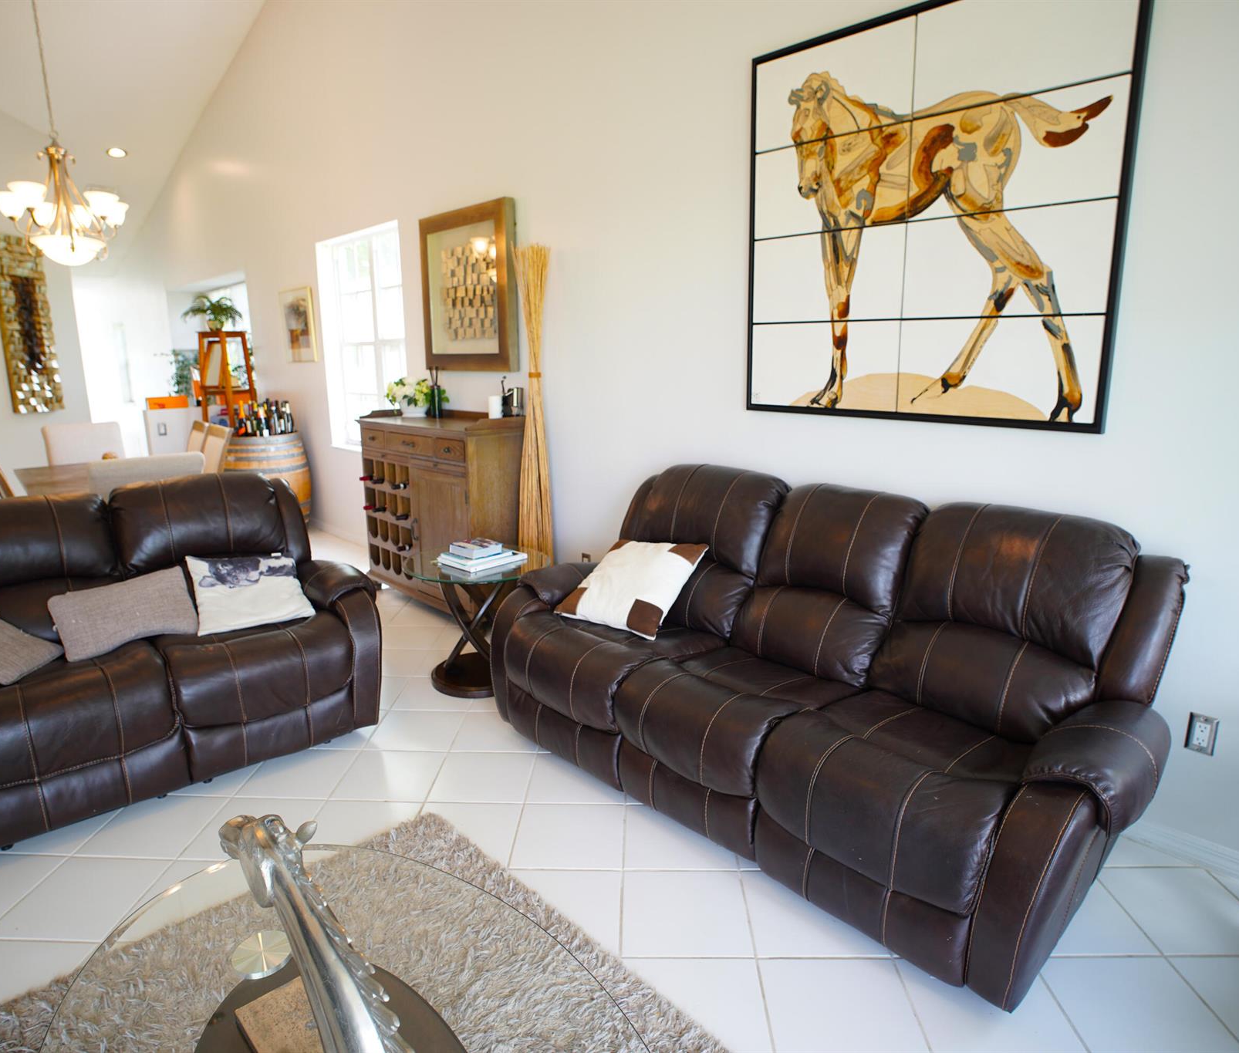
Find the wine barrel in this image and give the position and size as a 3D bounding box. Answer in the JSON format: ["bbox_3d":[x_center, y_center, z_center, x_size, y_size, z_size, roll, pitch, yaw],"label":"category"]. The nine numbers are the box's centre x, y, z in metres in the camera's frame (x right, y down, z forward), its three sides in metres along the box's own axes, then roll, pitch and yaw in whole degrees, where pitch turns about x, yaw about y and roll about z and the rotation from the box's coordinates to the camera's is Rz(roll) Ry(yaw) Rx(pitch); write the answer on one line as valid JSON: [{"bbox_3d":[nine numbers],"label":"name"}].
[{"bbox_3d":[-2.888,-0.277,5.705,0.690,0.920,0.690,12,17,43],"label":"wine barrel"}]

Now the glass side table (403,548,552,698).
[{"bbox_3d":[-0.646,0.437,3.274,0.655,0.565,0.655,0,13,0],"label":"glass side table"}]

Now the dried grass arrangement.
[{"bbox_3d":[-0.415,-0.361,3.549,0.200,2.000,0.200,12,17,43],"label":"dried grass arrangement"}]

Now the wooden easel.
[{"bbox_3d":[-3.541,-0.869,6.464,0.680,1.750,0.600,0,13,0],"label":"wooden easel"}]

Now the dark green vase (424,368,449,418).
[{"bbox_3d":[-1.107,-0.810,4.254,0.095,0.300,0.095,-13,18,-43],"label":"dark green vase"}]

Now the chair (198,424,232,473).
[{"bbox_3d":[-3.289,-0.249,5.426,0.480,1.000,0.600,13,19,42],"label":"chair"}]

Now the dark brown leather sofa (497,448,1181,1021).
[{"bbox_3d":[0.480,0.390,2.393,2.190,1.030,0.940,12,17,43],"label":"dark brown leather sofa"}]

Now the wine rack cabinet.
[{"bbox_3d":[-1.155,-0.124,4.486,1.250,1.200,0.440,13,19,42],"label":"wine rack cabinet"}]

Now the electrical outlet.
[{"bbox_3d":[1.774,0.633,2.136,0.071,0.116,0.012,13,19,42],"label":"electrical outlet"}]

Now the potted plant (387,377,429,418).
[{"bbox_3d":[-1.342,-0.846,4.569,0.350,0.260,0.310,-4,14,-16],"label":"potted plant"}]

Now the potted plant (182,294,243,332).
[{"bbox_3d":[-3.829,-2.002,6.600,0.480,0.310,0.450,-7,16,-28],"label":"potted plant"}]

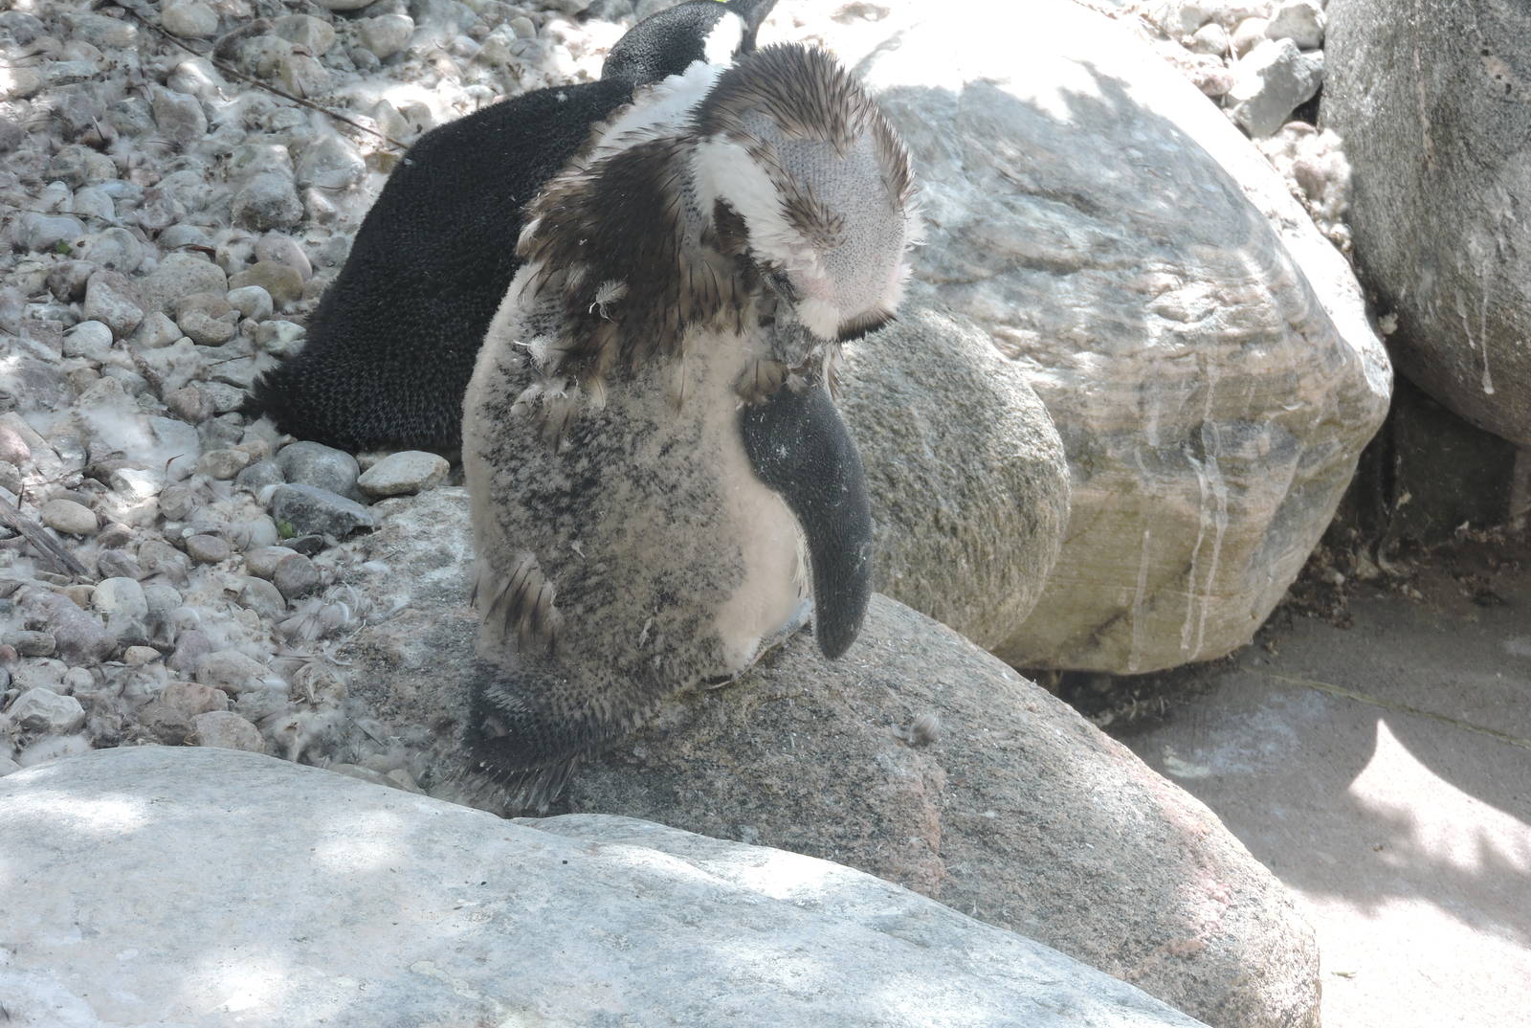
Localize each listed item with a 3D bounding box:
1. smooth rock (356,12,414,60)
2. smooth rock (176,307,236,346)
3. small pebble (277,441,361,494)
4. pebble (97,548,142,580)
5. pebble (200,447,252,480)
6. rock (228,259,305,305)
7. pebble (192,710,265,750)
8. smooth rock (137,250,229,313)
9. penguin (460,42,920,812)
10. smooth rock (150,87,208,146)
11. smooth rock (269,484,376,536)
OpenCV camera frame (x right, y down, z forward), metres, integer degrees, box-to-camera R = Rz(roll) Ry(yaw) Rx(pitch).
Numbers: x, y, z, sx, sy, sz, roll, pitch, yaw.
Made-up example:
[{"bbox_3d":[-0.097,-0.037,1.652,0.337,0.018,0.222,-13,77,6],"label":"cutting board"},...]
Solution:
[{"bbox_3d":[-0.288,-0.363,4.525,0.043,0.035,0.036,0,29,0],"label":"smooth rock"},{"bbox_3d":[-0.385,-0.130,4.109,0.043,0.028,0.034,0,30,0],"label":"smooth rock"},{"bbox_3d":[-0.306,-0.030,4.083,0.056,0.036,0.045,0,28,0],"label":"small pebble"},{"bbox_3d":[-0.415,0.033,3.827,0.031,0.022,0.024,0,30,0],"label":"pebble"},{"bbox_3d":[-0.356,-0.033,3.941,0.035,0.020,0.024,0,30,0],"label":"pebble"},{"bbox_3d":[-0.347,-0.160,4.160,0.054,0.030,0.041,0,30,0],"label":"rock"},{"bbox_3d":[-0.329,0.134,3.653,0.047,0.023,0.035,0,30,0],"label":"pebble"},{"bbox_3d":[-0.406,-0.162,4.163,0.061,0.040,0.050,0,29,0],"label":"smooth rock"},{"bbox_3d":[-0.044,-0.051,3.550,0.285,0.420,0.225,-24,37,-37],"label":"penguin"},{"bbox_3d":[-0.452,-0.306,4.601,0.044,0.043,0.051,0,28,0],"label":"smooth rock"},{"bbox_3d":[-0.299,-0.002,4.029,0.071,0.034,0.043,0,28,0],"label":"smooth rock"}]

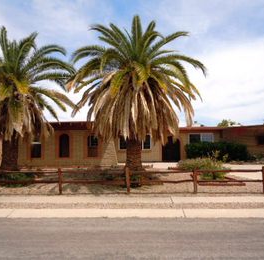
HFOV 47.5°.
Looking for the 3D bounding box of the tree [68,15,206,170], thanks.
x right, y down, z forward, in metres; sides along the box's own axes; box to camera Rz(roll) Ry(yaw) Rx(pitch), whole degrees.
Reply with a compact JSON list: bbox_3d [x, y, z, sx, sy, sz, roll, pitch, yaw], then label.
[{"bbox_3d":[0.228,-1.823,15.200,7.000,8.050,6.700,0,-3,0],"label":"tree"}]

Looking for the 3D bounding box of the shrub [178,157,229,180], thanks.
[{"bbox_3d":[3.527,1.824,14.600,2.500,1.050,1.900,0,-3,0],"label":"shrub"}]

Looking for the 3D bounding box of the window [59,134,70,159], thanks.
[{"bbox_3d":[-4.204,1.034,18.800,0.610,1.480,0.120,0,-3,0],"label":"window"}]

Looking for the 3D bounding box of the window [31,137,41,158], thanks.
[{"bbox_3d":[-5.983,1.052,18.800,0.630,1.450,0.120,0,-3,0],"label":"window"}]

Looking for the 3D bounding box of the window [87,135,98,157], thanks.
[{"bbox_3d":[-2.449,1.009,18.800,0.630,1.450,0.120,0,-3,0],"label":"window"}]

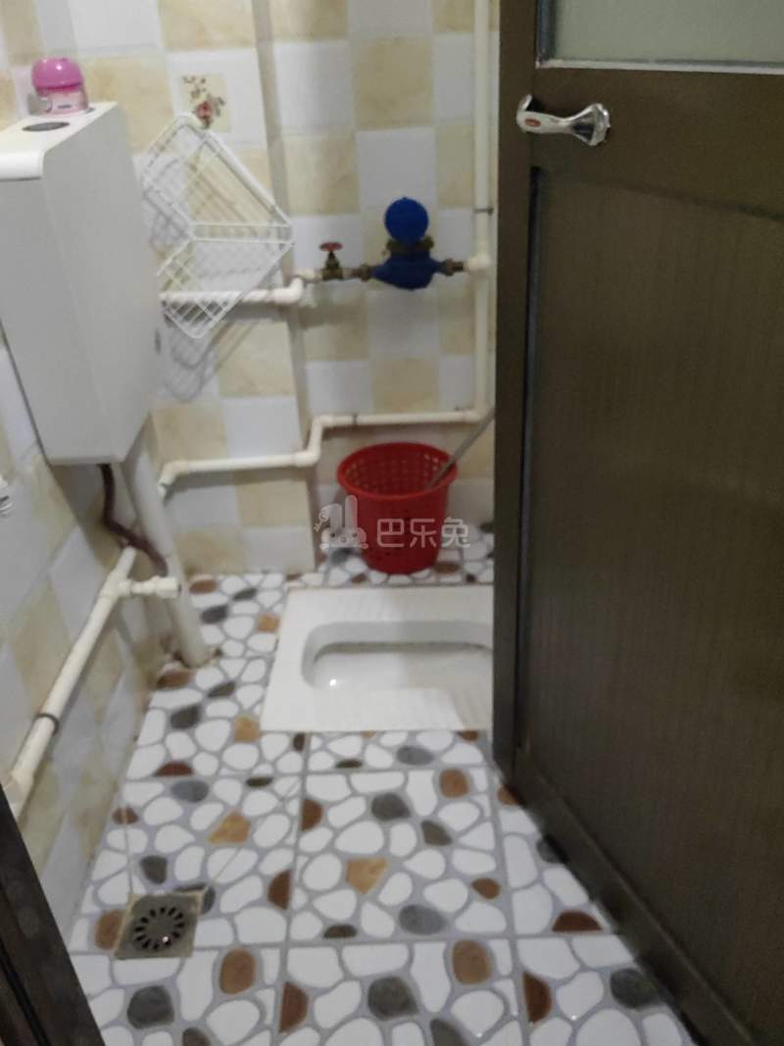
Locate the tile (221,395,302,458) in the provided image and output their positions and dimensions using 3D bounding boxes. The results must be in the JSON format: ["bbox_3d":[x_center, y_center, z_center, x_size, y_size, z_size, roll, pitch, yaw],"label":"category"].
[{"bbox_3d":[-0.261,-0.188,1.665,0.150,0.150,0.010,-2,32,1],"label":"tile"}]

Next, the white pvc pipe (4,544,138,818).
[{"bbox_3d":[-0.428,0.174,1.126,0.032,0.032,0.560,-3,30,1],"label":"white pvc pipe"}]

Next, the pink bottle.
[{"bbox_3d":[-0.452,-0.592,1.097,0.069,0.072,0.065,-13,33,-16],"label":"pink bottle"}]

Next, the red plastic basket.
[{"bbox_3d":[0.017,-0.024,1.853,0.262,0.222,0.262,-3,31,1],"label":"red plastic basket"}]

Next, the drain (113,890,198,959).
[{"bbox_3d":[-0.315,0.549,1.115,0.100,0.010,0.097,-3,30,1],"label":"drain"}]

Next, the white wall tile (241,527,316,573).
[{"bbox_3d":[-0.248,0.055,1.815,0.150,0.120,0.010,-2,32,1],"label":"white wall tile"}]

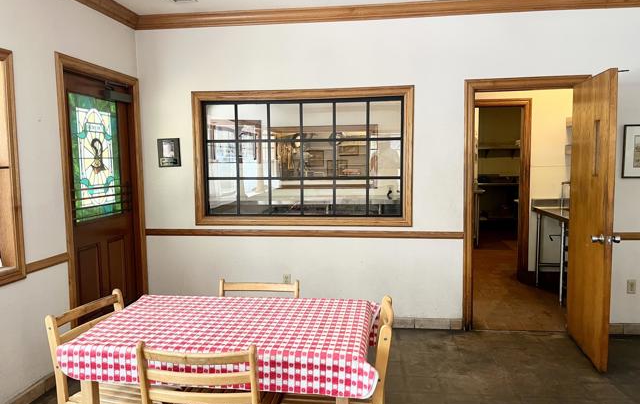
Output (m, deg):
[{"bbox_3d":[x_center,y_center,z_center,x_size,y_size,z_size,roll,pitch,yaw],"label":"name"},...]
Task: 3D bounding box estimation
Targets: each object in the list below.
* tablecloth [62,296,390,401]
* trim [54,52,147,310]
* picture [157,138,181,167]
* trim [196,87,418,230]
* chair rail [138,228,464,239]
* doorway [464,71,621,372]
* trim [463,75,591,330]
[{"bbox_3d":[-0.377,0.621,2.240,1.325,0.155,0.800,0,5,7],"label":"tablecloth"},{"bbox_3d":[-1.699,0.060,3.861,0.070,2.225,1.130,0,5,7],"label":"trim"},{"bbox_3d":[-1.359,-0.441,4.333,0.212,0.253,0.020,0,5,7],"label":"picture"},{"bbox_3d":[-0.167,-0.381,4.211,1.940,1.198,0.065,0,5,7],"label":"trim"},{"bbox_3d":[-0.189,0.289,4.258,2.844,0.060,0.025,0,5,7],"label":"chair rail"},{"bbox_3d":[1.665,0.084,3.640,0.984,2.131,0.860,0,5,7],"label":"doorway"},{"bbox_3d":[1.712,0.047,4.025,0.984,2.131,0.070,0,5,7],"label":"trim"}]

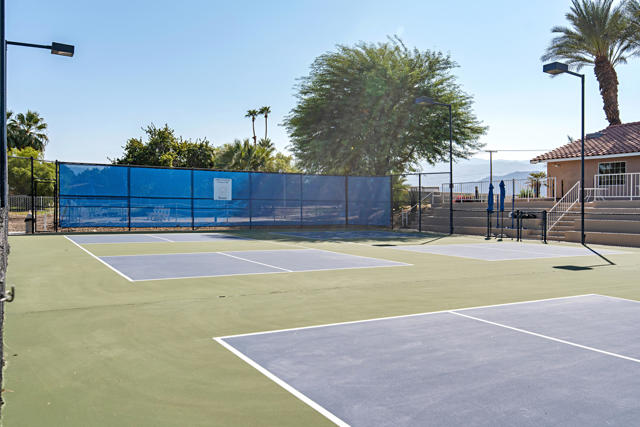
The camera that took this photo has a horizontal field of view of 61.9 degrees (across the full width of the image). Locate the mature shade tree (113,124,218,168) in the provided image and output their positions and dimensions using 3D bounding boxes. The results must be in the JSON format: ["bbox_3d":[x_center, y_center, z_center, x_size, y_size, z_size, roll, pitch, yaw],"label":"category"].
[{"bbox_3d":[-14.483,-4.078,50.000,10.200,8.400,9.300,0,1,0],"label":"mature shade tree"}]

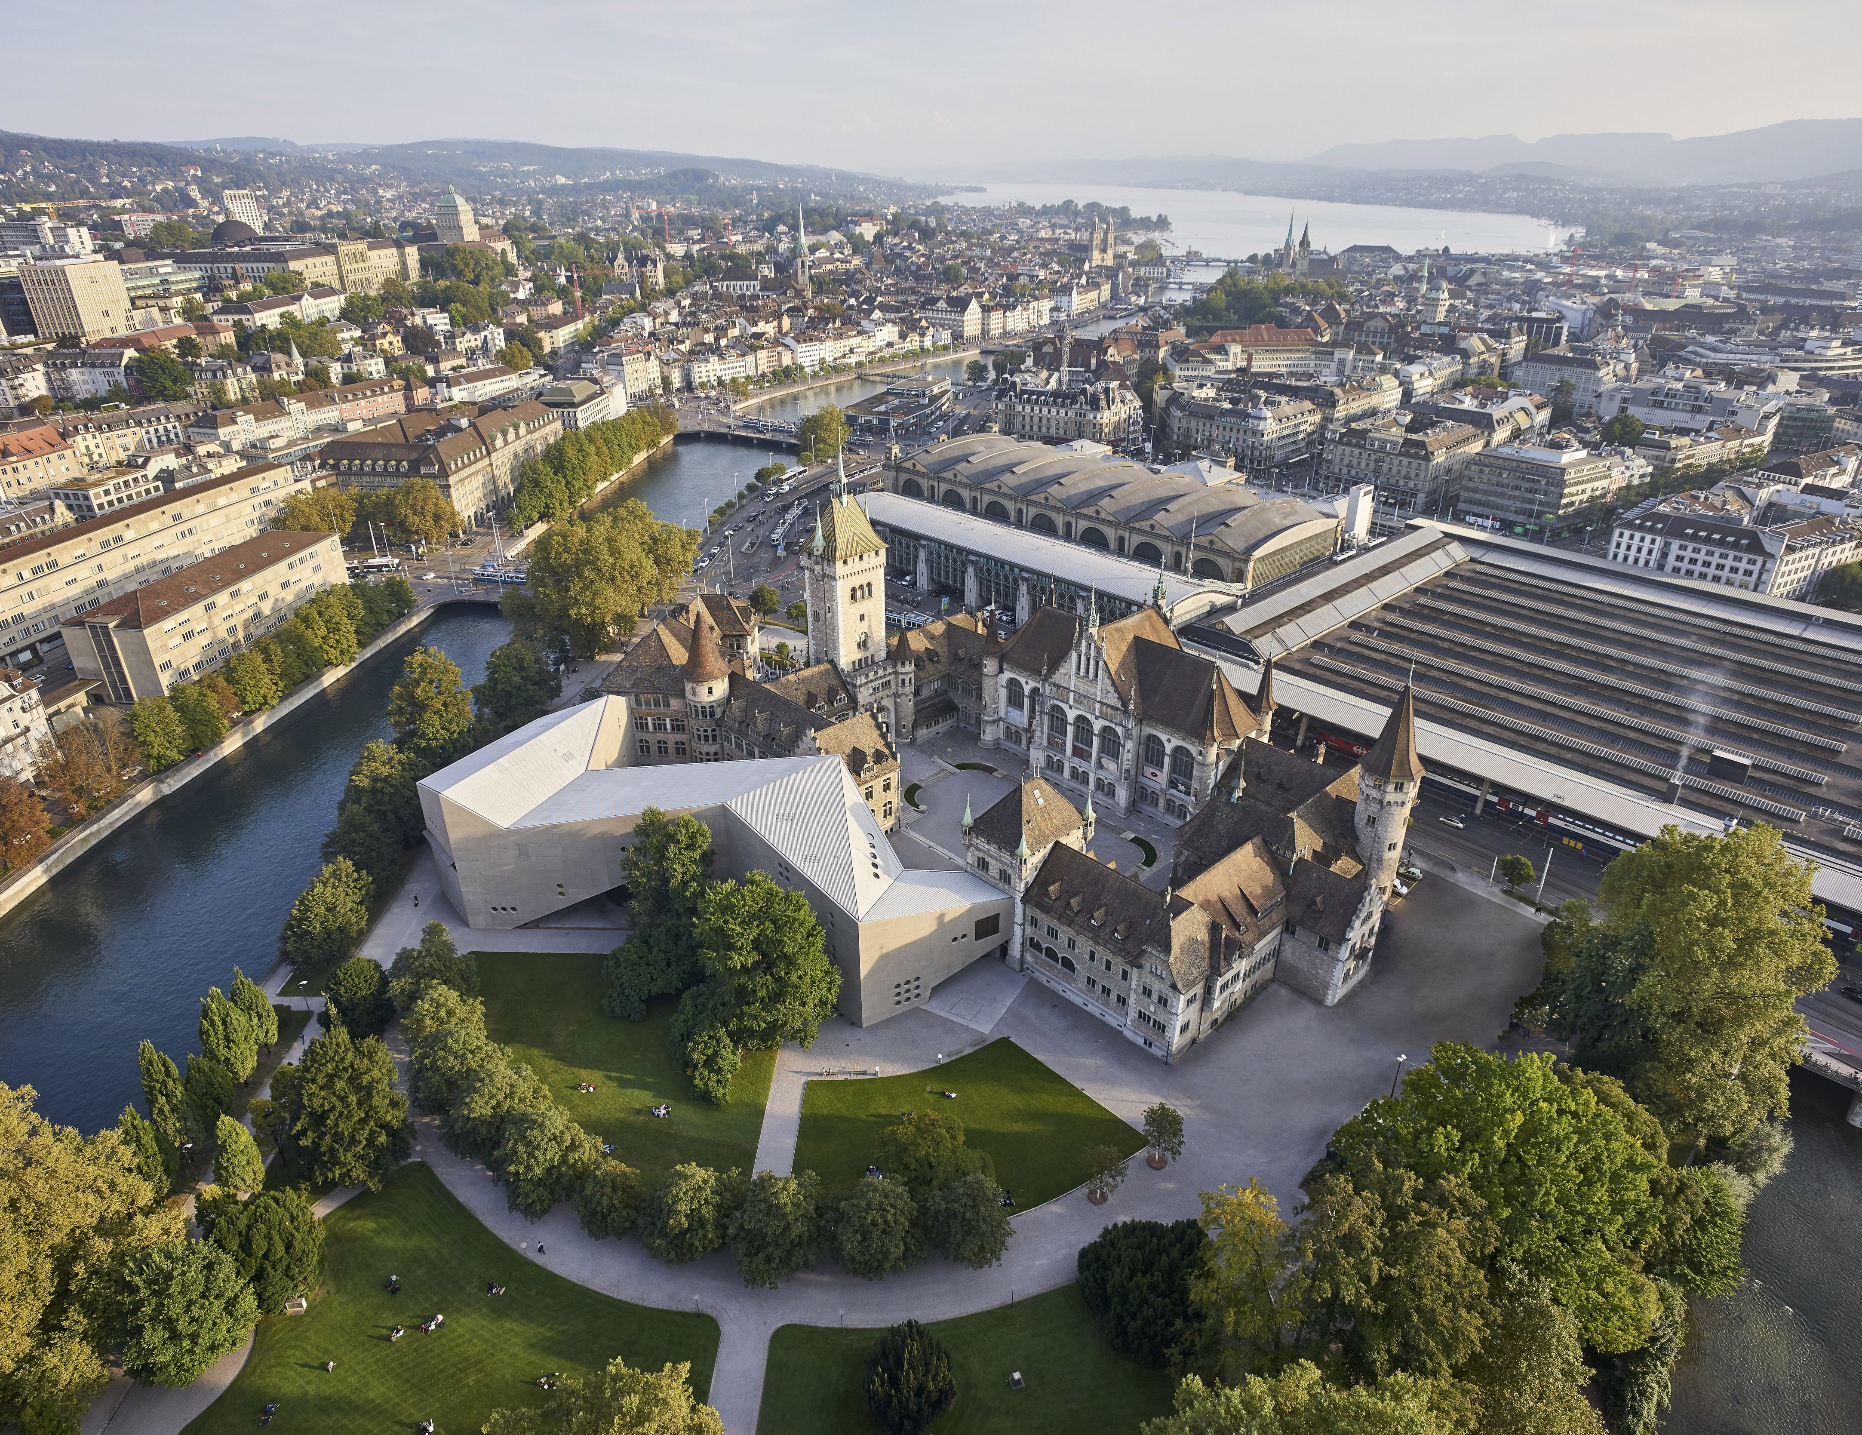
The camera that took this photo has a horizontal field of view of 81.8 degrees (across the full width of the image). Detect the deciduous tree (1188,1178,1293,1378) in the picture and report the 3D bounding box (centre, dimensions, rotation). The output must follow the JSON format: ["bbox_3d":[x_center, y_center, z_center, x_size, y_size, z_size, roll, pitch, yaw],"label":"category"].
[{"bbox_3d":[29.437,52.731,100.475,9.134,21.863,8.940,0,27,0],"label":"deciduous tree"}]

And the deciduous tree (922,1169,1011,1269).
[{"bbox_3d":[3.998,56.175,120.452,10.000,10.800,10.000,0,27,0],"label":"deciduous tree"}]

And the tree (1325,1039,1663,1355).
[{"bbox_3d":[53.240,46.400,103.330,27.000,26.500,27.000,0,26,0],"label":"tree"}]

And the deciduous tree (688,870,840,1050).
[{"bbox_3d":[-22.741,34.104,147.805,20.300,25.500,20.300,0,27,0],"label":"deciduous tree"}]

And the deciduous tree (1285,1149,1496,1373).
[{"bbox_3d":[46.197,55.719,109.381,20.000,21.500,20.000,0,27,0],"label":"deciduous tree"}]

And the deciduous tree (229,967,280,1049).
[{"bbox_3d":[-86.110,37.430,136.700,4.800,14.200,4.800,0,26,0],"label":"deciduous tree"}]

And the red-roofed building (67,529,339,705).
[{"bbox_3d":[-181.050,-29.560,275.000,20.600,22.800,71.700,3,27,6],"label":"red-roofed building"}]

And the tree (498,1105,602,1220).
[{"bbox_3d":[-41.502,49.659,118.317,10.494,11.660,11.077,0,27,0],"label":"tree"}]

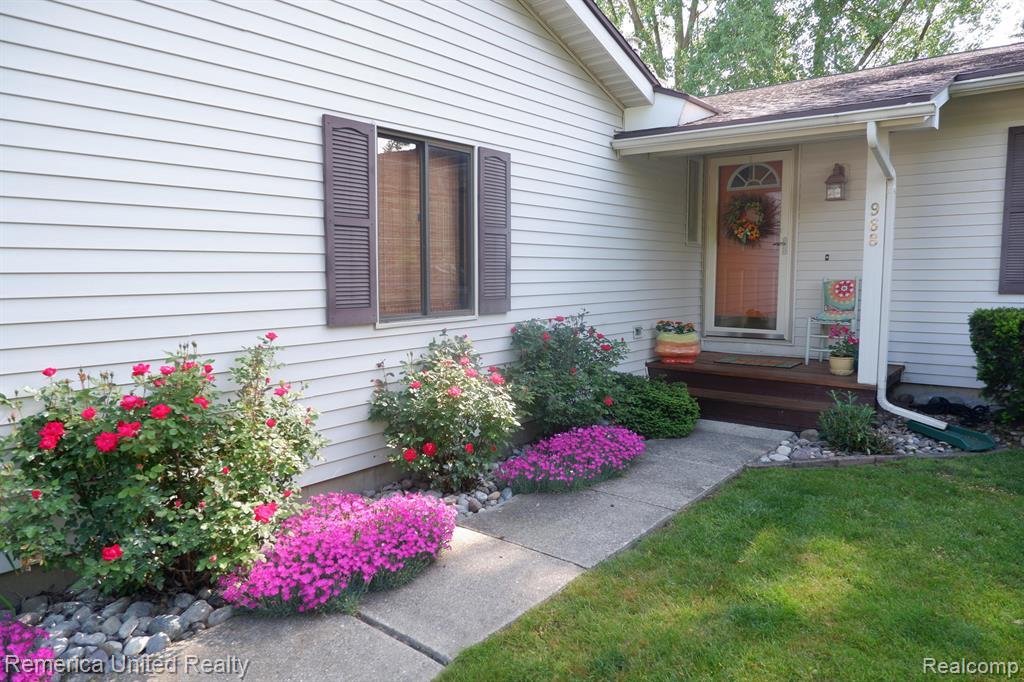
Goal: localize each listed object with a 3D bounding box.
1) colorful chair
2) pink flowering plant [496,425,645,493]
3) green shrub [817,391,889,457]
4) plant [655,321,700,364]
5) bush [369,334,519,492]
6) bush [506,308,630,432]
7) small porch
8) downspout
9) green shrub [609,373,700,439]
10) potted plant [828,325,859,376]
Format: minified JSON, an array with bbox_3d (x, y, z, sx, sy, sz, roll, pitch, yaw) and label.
[{"bbox_3d":[3.285,-0.201,6.651,0.430,0.875,0.460,5,8,40],"label":"colorful chair"},{"bbox_3d":[0.441,0.758,4.404,0.680,0.270,1.450,5,8,40],"label":"pink flowering plant"},{"bbox_3d":[2.545,0.591,4.878,0.500,0.450,0.480,5,8,40],"label":"green shrub"},{"bbox_3d":[1.749,0.009,6.804,0.450,0.440,0.450,5,8,40],"label":"plant"},{"bbox_3d":[-0.387,0.450,4.073,0.850,0.980,0.930,0,6,0],"label":"bush"},{"bbox_3d":[0.503,0.295,5.182,0.850,1.060,0.950,5,8,40],"label":"bush"},{"bbox_3d":[2.514,0.455,6.481,2.150,0.390,1.920,5,8,40],"label":"small porch"},{"bbox_3d":[3.015,-0.433,4.973,0.600,2.440,0.760,5,8,40],"label":"downspout"},{"bbox_3d":[1.207,0.510,5.543,0.780,0.490,0.780,0,6,0],"label":"green shrub"},{"bbox_3d":[3.021,0.074,5.957,0.280,0.465,0.270,5,8,40],"label":"potted plant"}]

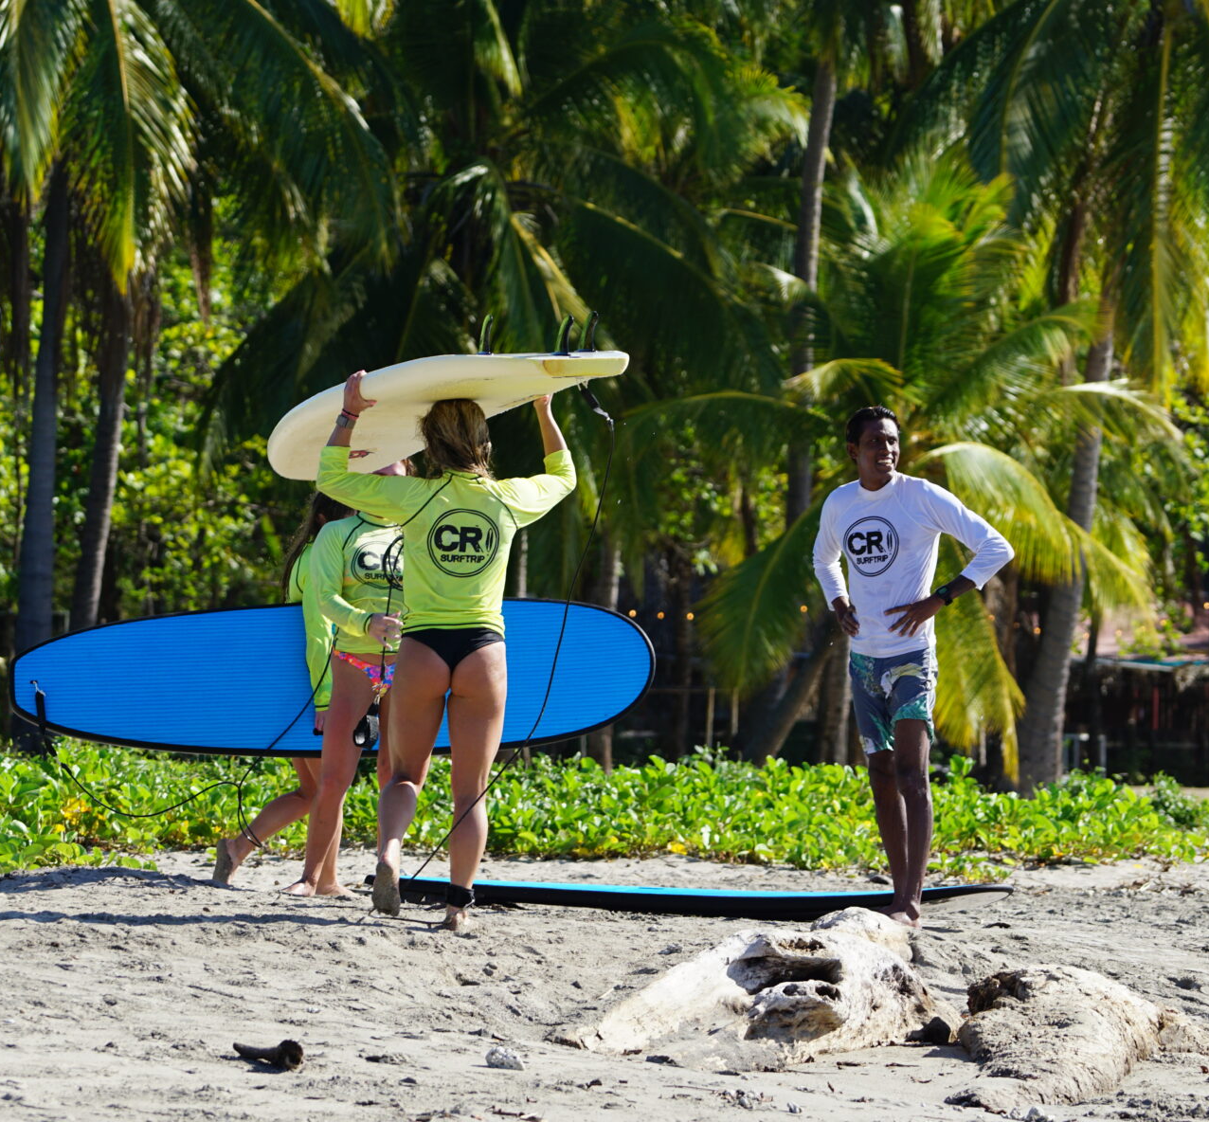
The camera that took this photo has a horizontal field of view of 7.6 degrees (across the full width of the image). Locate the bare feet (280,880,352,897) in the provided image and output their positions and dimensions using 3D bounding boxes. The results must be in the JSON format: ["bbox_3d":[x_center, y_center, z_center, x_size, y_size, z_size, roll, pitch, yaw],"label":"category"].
[{"bbox_3d":[-1.014,1.146,32.200,0.260,0.080,0.220,0,1,0],"label":"bare feet"}]

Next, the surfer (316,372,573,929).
[{"bbox_3d":[-0.521,0.294,29.900,0.820,1.820,0.550,0,1,-6],"label":"surfer"}]

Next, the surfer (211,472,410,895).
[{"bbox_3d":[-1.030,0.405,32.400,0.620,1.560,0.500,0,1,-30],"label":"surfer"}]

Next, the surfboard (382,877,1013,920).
[{"bbox_3d":[0.317,1.155,31.300,2.380,0.160,0.570,1,1,27],"label":"surfboard"}]

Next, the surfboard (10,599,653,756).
[{"bbox_3d":[-0.996,0.423,33.450,2.380,0.575,0.160,-2,-8,8],"label":"surfboard"}]

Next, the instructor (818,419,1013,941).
[{"bbox_3d":[0.999,0.349,30.200,0.620,1.710,0.400,1,1,25],"label":"instructor"}]

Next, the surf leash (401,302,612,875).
[{"bbox_3d":[-0.297,0.144,29.600,0.690,1.800,0.550,0,1,0],"label":"surf leash"}]

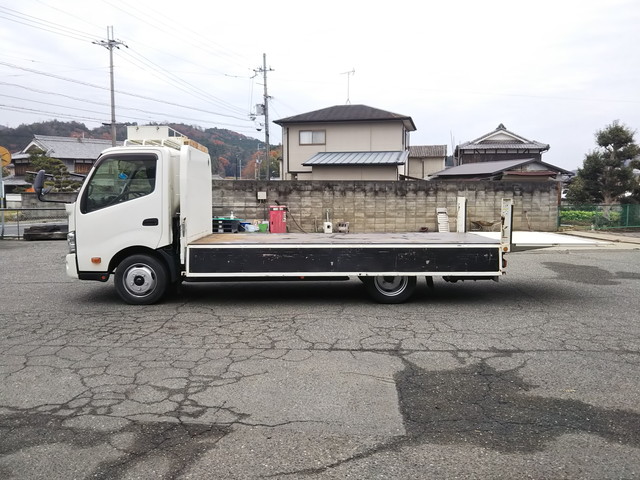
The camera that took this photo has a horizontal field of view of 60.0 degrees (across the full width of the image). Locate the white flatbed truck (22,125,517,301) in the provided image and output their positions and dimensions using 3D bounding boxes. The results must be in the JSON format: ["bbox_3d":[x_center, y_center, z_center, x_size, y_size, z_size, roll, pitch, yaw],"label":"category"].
[{"bbox_3d":[-0.542,-0.416,8.307,6.200,2.470,2.020,0,5,0],"label":"white flatbed truck"}]

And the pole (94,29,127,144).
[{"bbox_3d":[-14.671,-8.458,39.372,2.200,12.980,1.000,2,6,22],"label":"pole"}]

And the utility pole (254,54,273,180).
[{"bbox_3d":[-4.006,-8.063,41.925,1.700,11.600,0.900,0,5,0],"label":"utility pole"}]

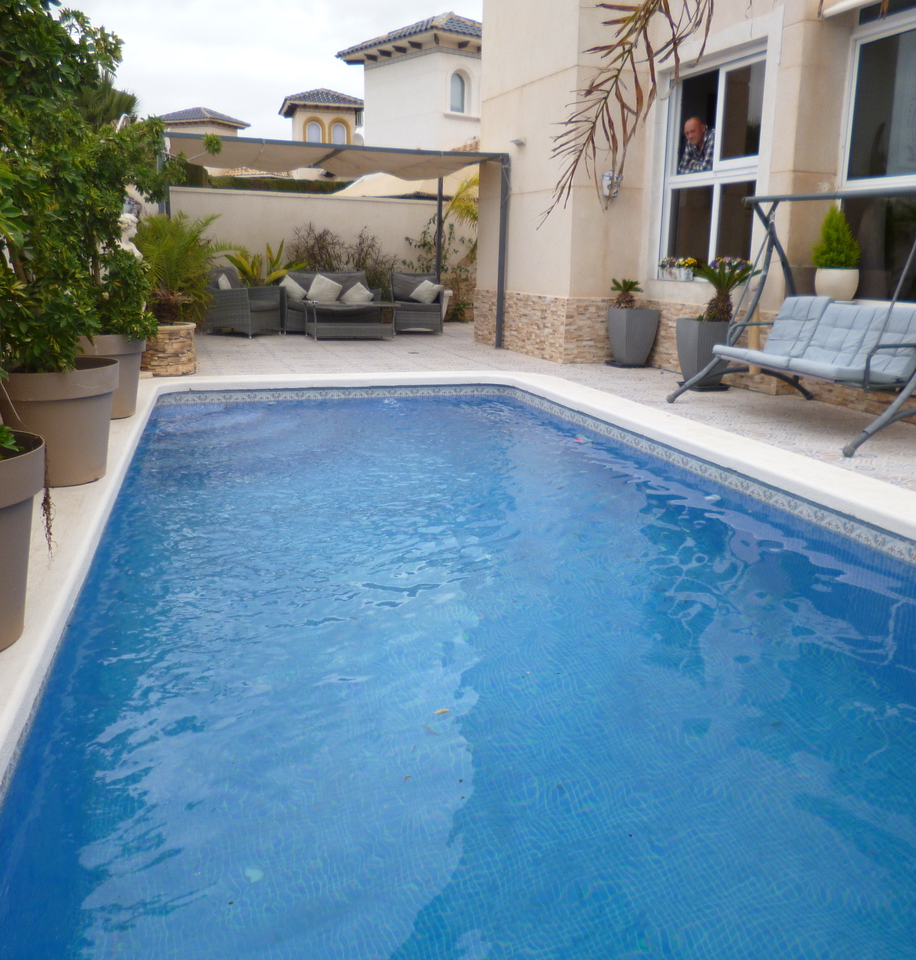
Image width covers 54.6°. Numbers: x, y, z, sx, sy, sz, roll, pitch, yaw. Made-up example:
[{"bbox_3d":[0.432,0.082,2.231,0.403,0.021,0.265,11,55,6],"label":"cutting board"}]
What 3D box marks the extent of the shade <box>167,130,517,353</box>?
[{"bbox_3d":[-1.740,-3.007,11.630,3.986,2.302,3.067,-3,14,-17],"label":"shade"}]

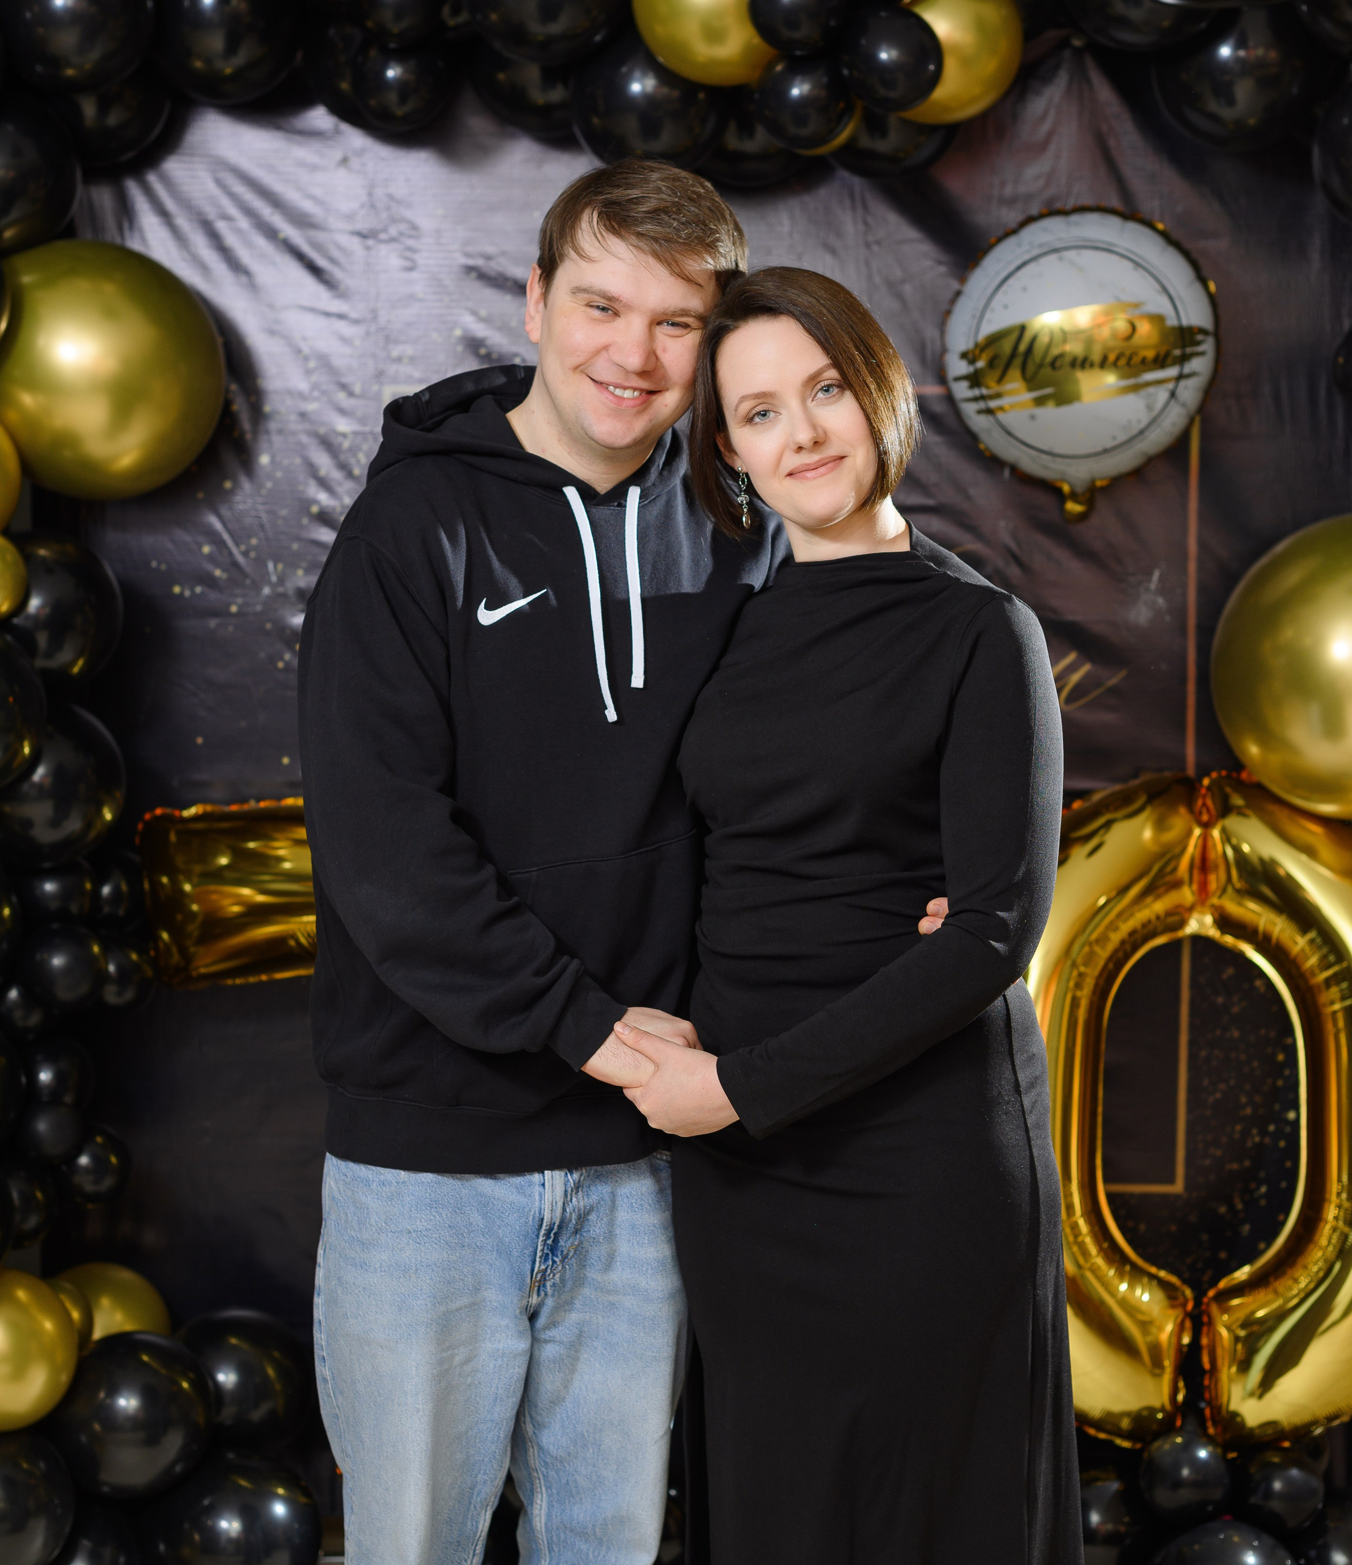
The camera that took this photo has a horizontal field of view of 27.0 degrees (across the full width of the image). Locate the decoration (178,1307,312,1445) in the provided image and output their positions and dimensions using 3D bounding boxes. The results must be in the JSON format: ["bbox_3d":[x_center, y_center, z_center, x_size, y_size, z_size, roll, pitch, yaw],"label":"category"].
[{"bbox_3d":[-0.569,0.787,3.699,0.187,0.191,0.187,0,6,4],"label":"decoration"}]

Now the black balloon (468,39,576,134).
[{"bbox_3d":[-0.169,-0.920,3.589,0.189,0.196,0.189,0,6,0],"label":"black balloon"}]

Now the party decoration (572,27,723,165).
[{"bbox_3d":[-0.036,-0.861,3.514,0.192,0.192,0.198,0,6,0],"label":"party decoration"}]

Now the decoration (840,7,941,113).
[{"bbox_3d":[0.261,-0.882,3.430,0.124,0.129,0.124,0,6,0],"label":"decoration"}]

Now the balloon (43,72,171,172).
[{"bbox_3d":[-0.737,-0.879,3.573,0.188,0.196,0.188,0,6,0],"label":"balloon"}]

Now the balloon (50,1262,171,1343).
[{"bbox_3d":[-0.761,0.732,3.703,0.200,0.204,0.200,0,6,4],"label":"balloon"}]

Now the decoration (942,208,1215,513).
[{"bbox_3d":[0.509,-0.542,3.547,0.345,0.369,0.160,0,6,4],"label":"decoration"}]

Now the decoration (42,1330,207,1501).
[{"bbox_3d":[-0.703,0.817,3.618,0.208,0.211,0.215,0,6,0],"label":"decoration"}]

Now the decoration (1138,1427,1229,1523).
[{"bbox_3d":[0.649,0.887,3.595,0.115,0.120,0.115,0,6,0],"label":"decoration"}]

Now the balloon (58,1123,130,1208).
[{"bbox_3d":[-0.770,0.508,3.727,0.104,0.108,0.104,0,6,0],"label":"balloon"}]

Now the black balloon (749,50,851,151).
[{"bbox_3d":[0.147,-0.799,3.292,0.120,0.118,0.120,0,6,4],"label":"black balloon"}]

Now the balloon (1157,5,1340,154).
[{"bbox_3d":[0.713,-0.899,3.530,0.220,0.214,0.223,0,6,0],"label":"balloon"}]

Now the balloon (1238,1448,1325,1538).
[{"bbox_3d":[0.781,0.919,3.630,0.110,0.115,0.110,0,6,0],"label":"balloon"}]

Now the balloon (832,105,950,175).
[{"bbox_3d":[0.257,-0.827,3.400,0.185,0.191,0.185,0,6,4],"label":"balloon"}]

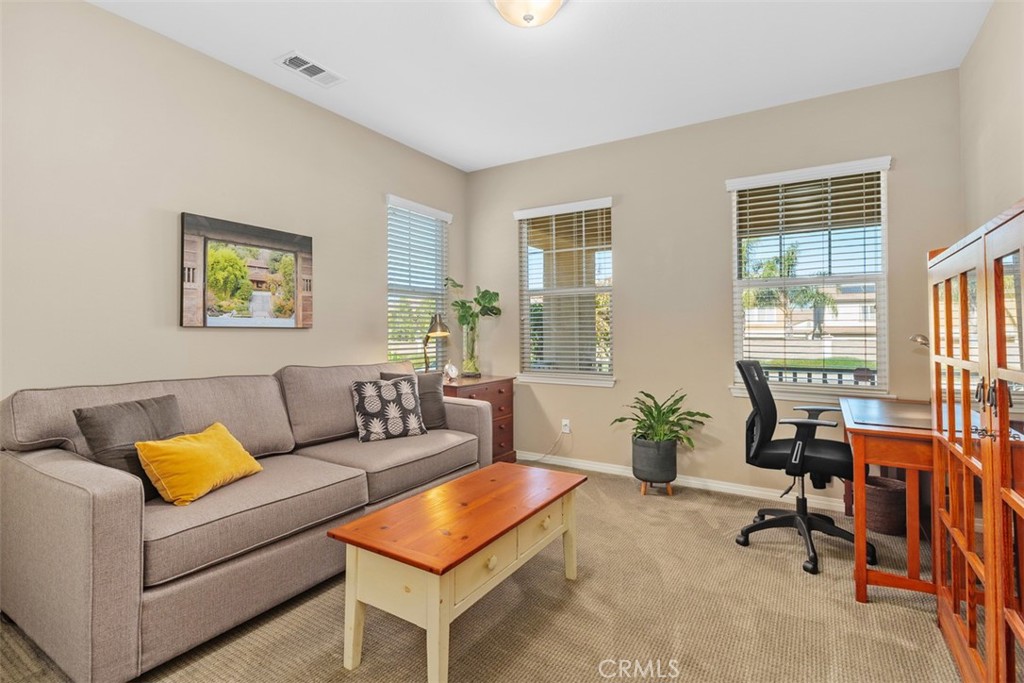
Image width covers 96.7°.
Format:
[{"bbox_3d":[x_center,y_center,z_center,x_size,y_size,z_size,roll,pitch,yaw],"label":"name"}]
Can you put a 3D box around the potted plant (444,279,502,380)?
[{"bbox_3d":[-0.350,-0.118,4.119,0.500,0.920,0.450,1,1,30],"label":"potted plant"}]

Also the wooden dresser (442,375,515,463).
[{"bbox_3d":[-0.406,0.721,3.957,0.520,0.760,0.830,1,1,33],"label":"wooden dresser"}]

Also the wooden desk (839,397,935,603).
[{"bbox_3d":[2.030,0.753,2.326,0.590,0.760,1.170,1,1,34],"label":"wooden desk"}]

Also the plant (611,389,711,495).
[{"bbox_3d":[1.080,0.739,3.316,0.720,0.750,0.650,1,1,30],"label":"plant"}]

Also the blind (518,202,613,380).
[{"bbox_3d":[0.432,-0.429,3.946,0.900,1.470,0.070,1,1,30],"label":"blind"}]

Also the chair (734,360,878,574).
[{"bbox_3d":[1.600,0.625,2.503,0.660,1.010,0.650,1,1,34],"label":"chair"}]

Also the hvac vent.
[{"bbox_3d":[-1.187,-1.599,2.699,0.205,0.030,0.360,1,1,32],"label":"hvac vent"}]

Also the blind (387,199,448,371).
[{"bbox_3d":[-0.767,-0.428,3.890,0.070,1.460,0.740,1,1,33],"label":"blind"}]

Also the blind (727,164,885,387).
[{"bbox_3d":[1.958,-0.412,3.080,0.910,1.470,0.070,1,1,30],"label":"blind"}]

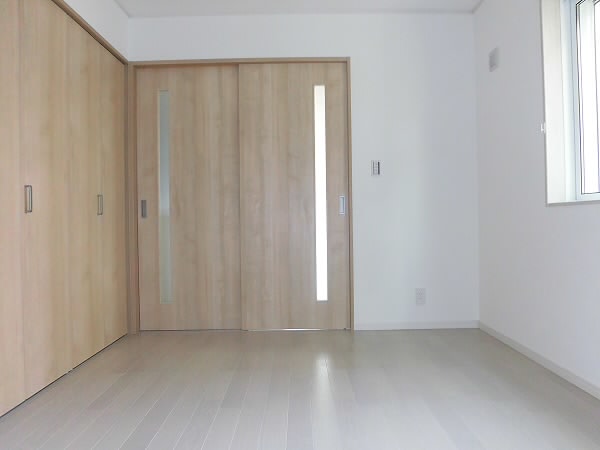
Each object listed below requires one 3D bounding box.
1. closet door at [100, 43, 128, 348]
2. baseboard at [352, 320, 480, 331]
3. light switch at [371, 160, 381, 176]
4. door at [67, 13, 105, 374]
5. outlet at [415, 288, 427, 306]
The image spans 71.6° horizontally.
[{"bbox_3d":[-1.297,-0.186,2.892,0.035,1.990,0.385,-1,0,0],"label":"closet door"},{"bbox_3d":[0.884,0.756,3.139,0.949,0.066,0.013,-1,0,0],"label":"baseboard"},{"bbox_3d":[0.579,-0.429,3.147,0.071,0.120,0.011,-1,0,0],"label":"light switch"},{"bbox_3d":[-1.297,-0.190,2.505,0.035,1.990,0.390,-1,0,0],"label":"door"},{"bbox_3d":[0.915,0.544,3.139,0.074,0.125,0.011,-1,0,0],"label":"outlet"}]

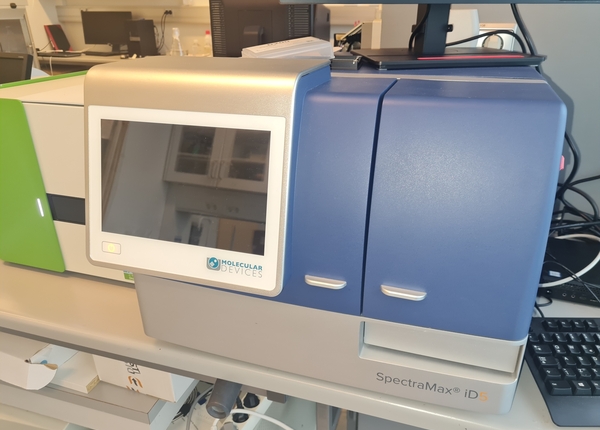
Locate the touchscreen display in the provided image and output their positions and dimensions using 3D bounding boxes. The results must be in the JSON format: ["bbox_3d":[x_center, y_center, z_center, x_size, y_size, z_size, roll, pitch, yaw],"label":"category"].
[{"bbox_3d":[-0.136,-0.036,0.530,0.217,0.136,0.020,7,11,16],"label":"touchscreen display"}]

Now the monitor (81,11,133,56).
[{"bbox_3d":[-1.905,-1.808,4.513,0.535,0.420,0.190,4,23,8],"label":"monitor"}]

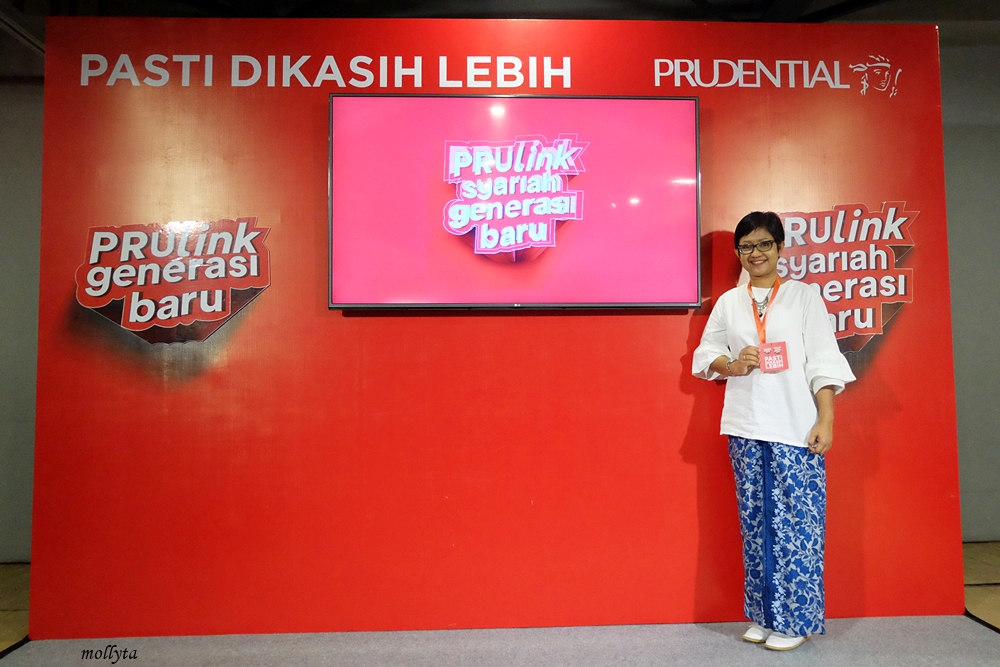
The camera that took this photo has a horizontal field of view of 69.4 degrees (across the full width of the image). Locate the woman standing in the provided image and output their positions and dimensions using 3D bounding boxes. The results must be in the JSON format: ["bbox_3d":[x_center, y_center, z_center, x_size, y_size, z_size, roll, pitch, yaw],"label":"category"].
[{"bbox_3d":[1.008,0.337,2.665,0.550,1.585,0.360,-2,-4,27],"label":"woman standing"}]

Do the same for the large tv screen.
[{"bbox_3d":[0.064,-0.520,2.871,1.463,0.845,0.066,0,-3,-2],"label":"large tv screen"}]

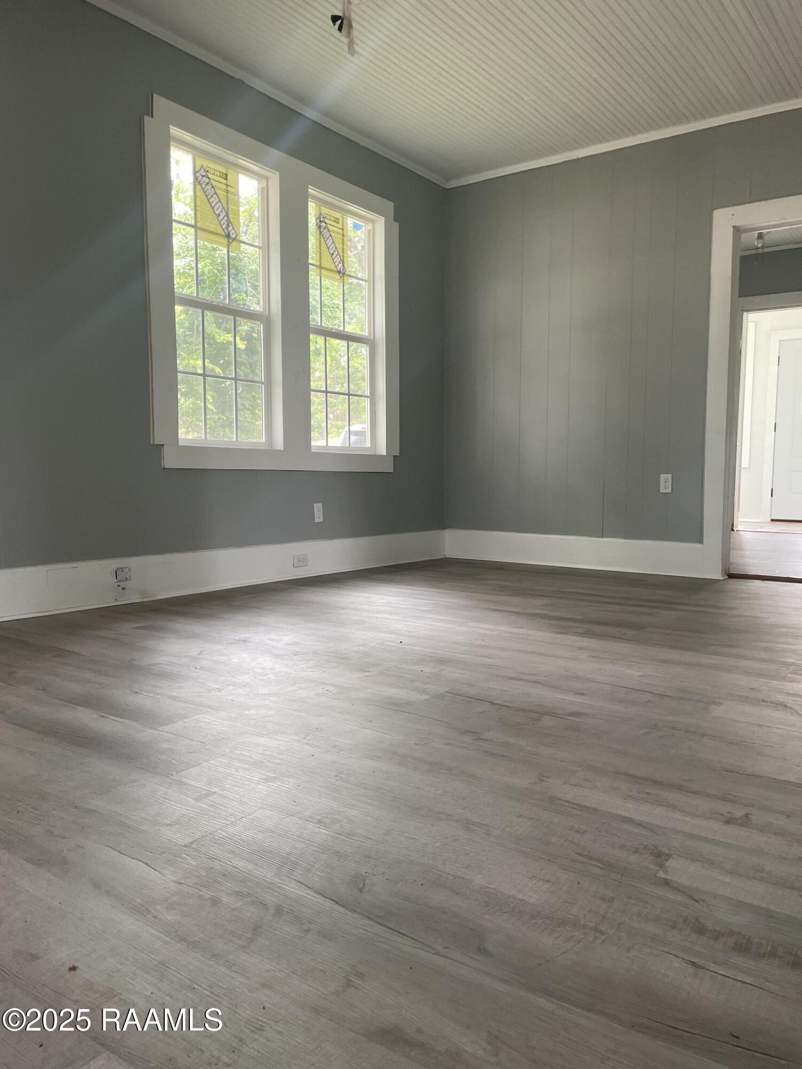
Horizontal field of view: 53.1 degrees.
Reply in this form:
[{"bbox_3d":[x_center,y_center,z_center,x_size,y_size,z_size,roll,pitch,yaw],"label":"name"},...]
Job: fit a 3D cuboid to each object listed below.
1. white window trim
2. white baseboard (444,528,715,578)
[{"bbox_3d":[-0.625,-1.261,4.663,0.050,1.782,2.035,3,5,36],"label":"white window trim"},{"bbox_3d":[1.116,0.114,5.479,1.930,0.213,0.030,3,5,36],"label":"white baseboard"}]

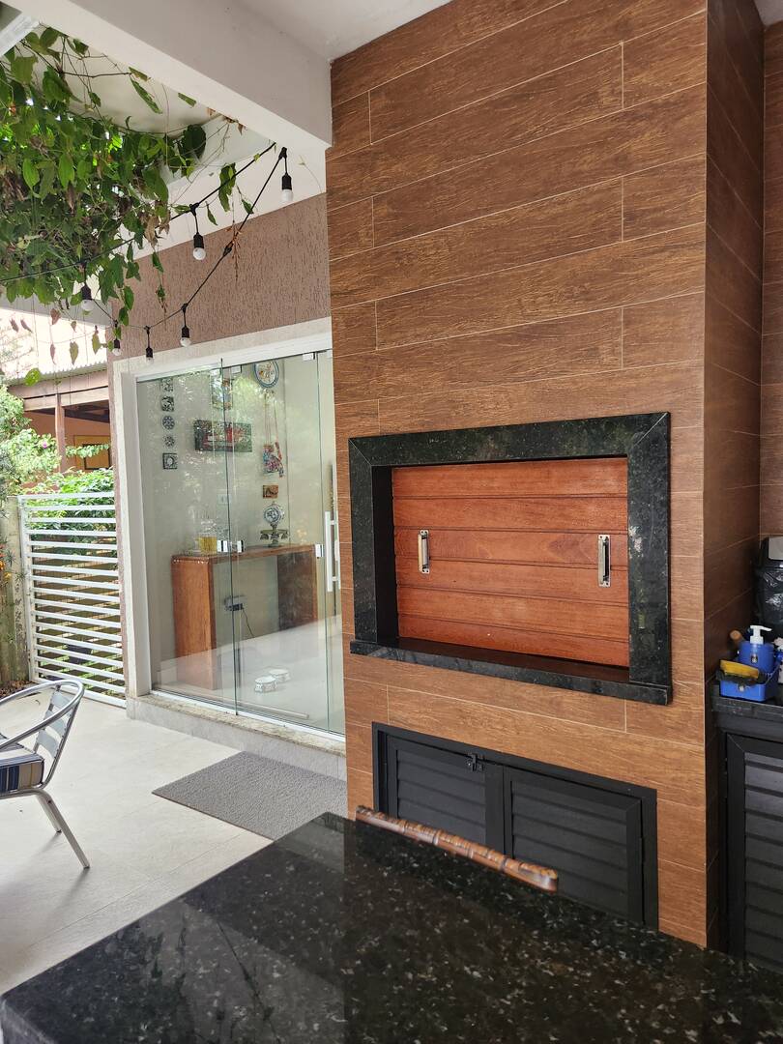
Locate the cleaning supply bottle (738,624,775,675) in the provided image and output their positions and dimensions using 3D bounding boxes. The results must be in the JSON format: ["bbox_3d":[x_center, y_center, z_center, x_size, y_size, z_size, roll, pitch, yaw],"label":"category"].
[{"bbox_3d":[1.025,0.366,1.947,0.099,0.150,0.099,1,5,37],"label":"cleaning supply bottle"}]

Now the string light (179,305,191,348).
[{"bbox_3d":[-0.921,-0.879,3.100,0.047,0.188,0.047,1,5,37],"label":"string light"}]

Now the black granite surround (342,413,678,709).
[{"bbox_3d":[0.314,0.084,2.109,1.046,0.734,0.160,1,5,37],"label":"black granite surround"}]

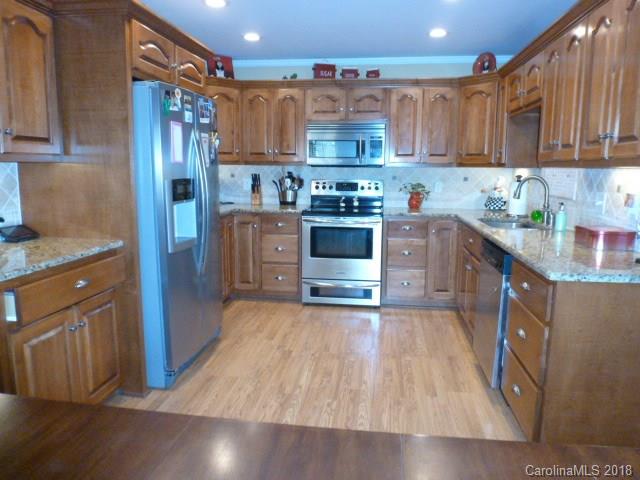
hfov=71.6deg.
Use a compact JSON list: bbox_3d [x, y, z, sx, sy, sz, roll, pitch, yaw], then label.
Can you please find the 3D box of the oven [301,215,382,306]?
[{"bbox_3d":[0.238,0.149,4.475,0.762,0.930,0.650,2,9,8],"label":"oven"}]

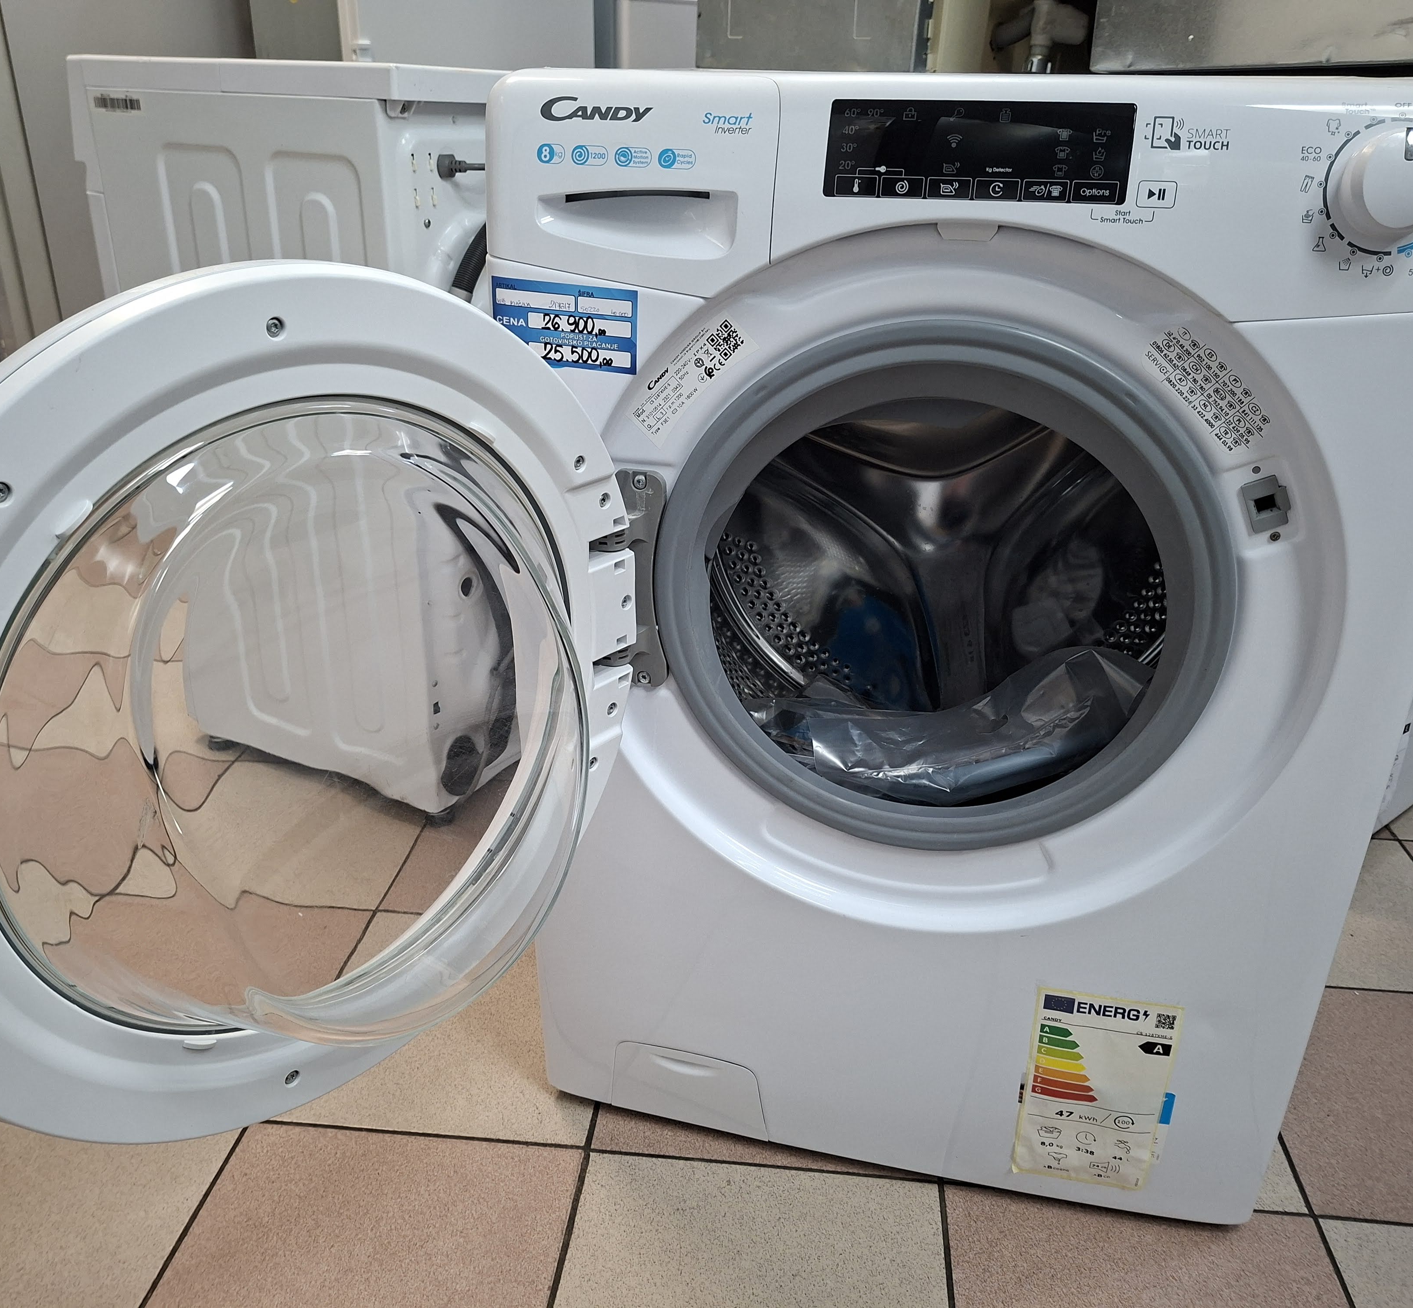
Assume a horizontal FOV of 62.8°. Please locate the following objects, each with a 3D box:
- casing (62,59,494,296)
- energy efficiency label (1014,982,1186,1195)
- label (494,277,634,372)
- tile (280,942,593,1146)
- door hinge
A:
[{"bbox_3d":[-0.394,-0.316,1.615,0.430,0.850,0.600,11,26,21],"label":"casing"},{"bbox_3d":[0.302,0.344,0.907,0.100,0.190,0.002,6,25,12],"label":"energy efficiency label"},{"bbox_3d":[-0.094,-0.216,0.763,0.100,0.053,0.002,6,25,12],"label":"label"},{"bbox_3d":[-0.238,0.364,1.153,0.300,0.009,0.300,3,24,5],"label":"tile"},{"bbox_3d":[-0.053,-0.054,0.825,0.050,0.163,0.035,6,25,12],"label":"door hinge"}]

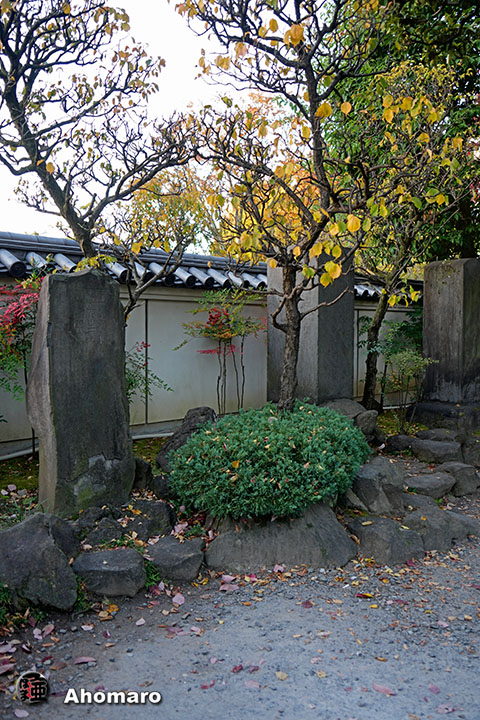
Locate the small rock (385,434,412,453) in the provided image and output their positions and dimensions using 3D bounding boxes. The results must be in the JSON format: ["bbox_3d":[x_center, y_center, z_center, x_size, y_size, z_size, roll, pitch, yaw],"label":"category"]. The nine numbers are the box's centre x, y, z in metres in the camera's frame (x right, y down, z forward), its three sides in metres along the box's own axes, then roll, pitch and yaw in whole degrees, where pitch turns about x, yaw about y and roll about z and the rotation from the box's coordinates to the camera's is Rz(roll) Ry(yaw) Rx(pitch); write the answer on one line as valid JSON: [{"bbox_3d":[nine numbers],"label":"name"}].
[{"bbox_3d":[1.707,0.861,6.850,0.310,0.180,0.260,0,3,-9],"label":"small rock"}]

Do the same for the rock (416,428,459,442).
[{"bbox_3d":[2.207,0.832,7.150,0.440,0.180,0.320,-1,3,-12],"label":"rock"}]

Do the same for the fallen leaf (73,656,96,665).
[{"bbox_3d":[-0.656,1.267,2.700,0.103,0.022,0.050,0,3,-6],"label":"fallen leaf"}]

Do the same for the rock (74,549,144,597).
[{"bbox_3d":[-0.745,1.206,3.659,0.404,0.200,0.300,0,1,-7],"label":"rock"}]

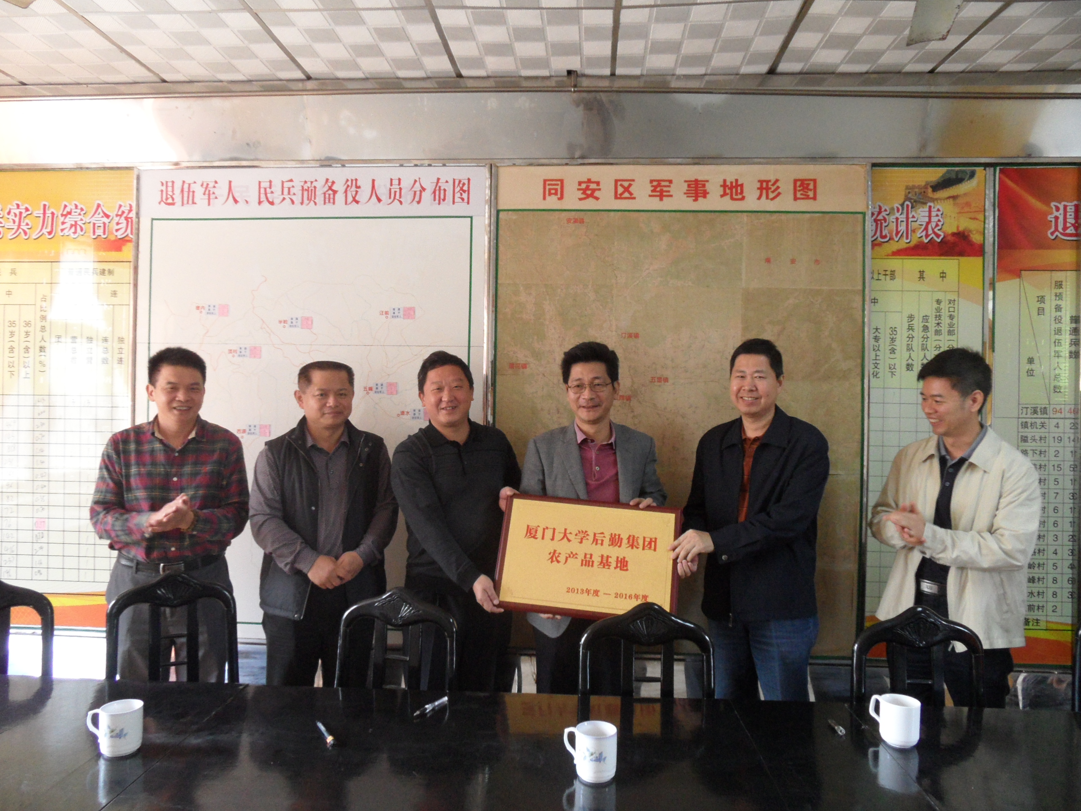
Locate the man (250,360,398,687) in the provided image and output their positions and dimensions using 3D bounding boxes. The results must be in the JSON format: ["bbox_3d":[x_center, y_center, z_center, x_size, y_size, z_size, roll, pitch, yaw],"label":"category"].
[{"bbox_3d":[-0.731,0.657,2.530,0.500,1.640,0.340,1,0,-21],"label":"man"}]

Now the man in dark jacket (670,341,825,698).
[{"bbox_3d":[0.703,0.622,2.530,0.500,1.701,0.420,1,1,31],"label":"man in dark jacket"}]

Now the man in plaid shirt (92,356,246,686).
[{"bbox_3d":[-1.249,0.622,2.540,0.500,1.639,0.380,1,1,-26],"label":"man in plaid shirt"}]

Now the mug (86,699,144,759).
[{"bbox_3d":[-0.865,0.657,1.524,0.104,0.087,0.079,1,1,-18],"label":"mug"}]

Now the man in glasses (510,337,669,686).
[{"bbox_3d":[0.167,0.621,2.570,0.520,1.684,0.380,1,1,0],"label":"man in glasses"}]

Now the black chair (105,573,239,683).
[{"bbox_3d":[-0.950,0.977,1.886,0.410,1.000,0.490,1,0,-21],"label":"black chair"}]

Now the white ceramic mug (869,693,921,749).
[{"bbox_3d":[0.766,0.682,1.624,0.104,0.087,0.079,1,1,18],"label":"white ceramic mug"}]

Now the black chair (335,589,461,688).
[{"bbox_3d":[-0.422,0.985,1.745,0.410,1.000,0.490,1,0,12],"label":"black chair"}]

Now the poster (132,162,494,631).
[{"bbox_3d":[-0.982,-0.018,3.166,1.519,2.005,0.020,1,0,3],"label":"poster"}]

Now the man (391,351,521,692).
[{"bbox_3d":[-0.279,0.649,2.490,0.480,1.670,0.370,1,0,-18],"label":"man"}]

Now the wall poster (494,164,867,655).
[{"bbox_3d":[0.528,0.017,2.943,1.441,1.914,0.025,1,1,3],"label":"wall poster"}]

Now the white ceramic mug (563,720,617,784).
[{"bbox_3d":[0.095,0.665,1.437,0.104,0.089,0.079,1,0,4],"label":"white ceramic mug"}]

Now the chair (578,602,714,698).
[{"bbox_3d":[0.252,0.991,1.712,0.410,0.971,0.470,1,1,3],"label":"chair"}]

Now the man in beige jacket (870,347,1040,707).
[{"bbox_3d":[1.286,0.662,2.330,0.390,1.690,0.490,1,0,-40],"label":"man in beige jacket"}]

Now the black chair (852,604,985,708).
[{"bbox_3d":[0.935,0.998,1.692,0.410,0.979,0.470,1,1,3],"label":"black chair"}]

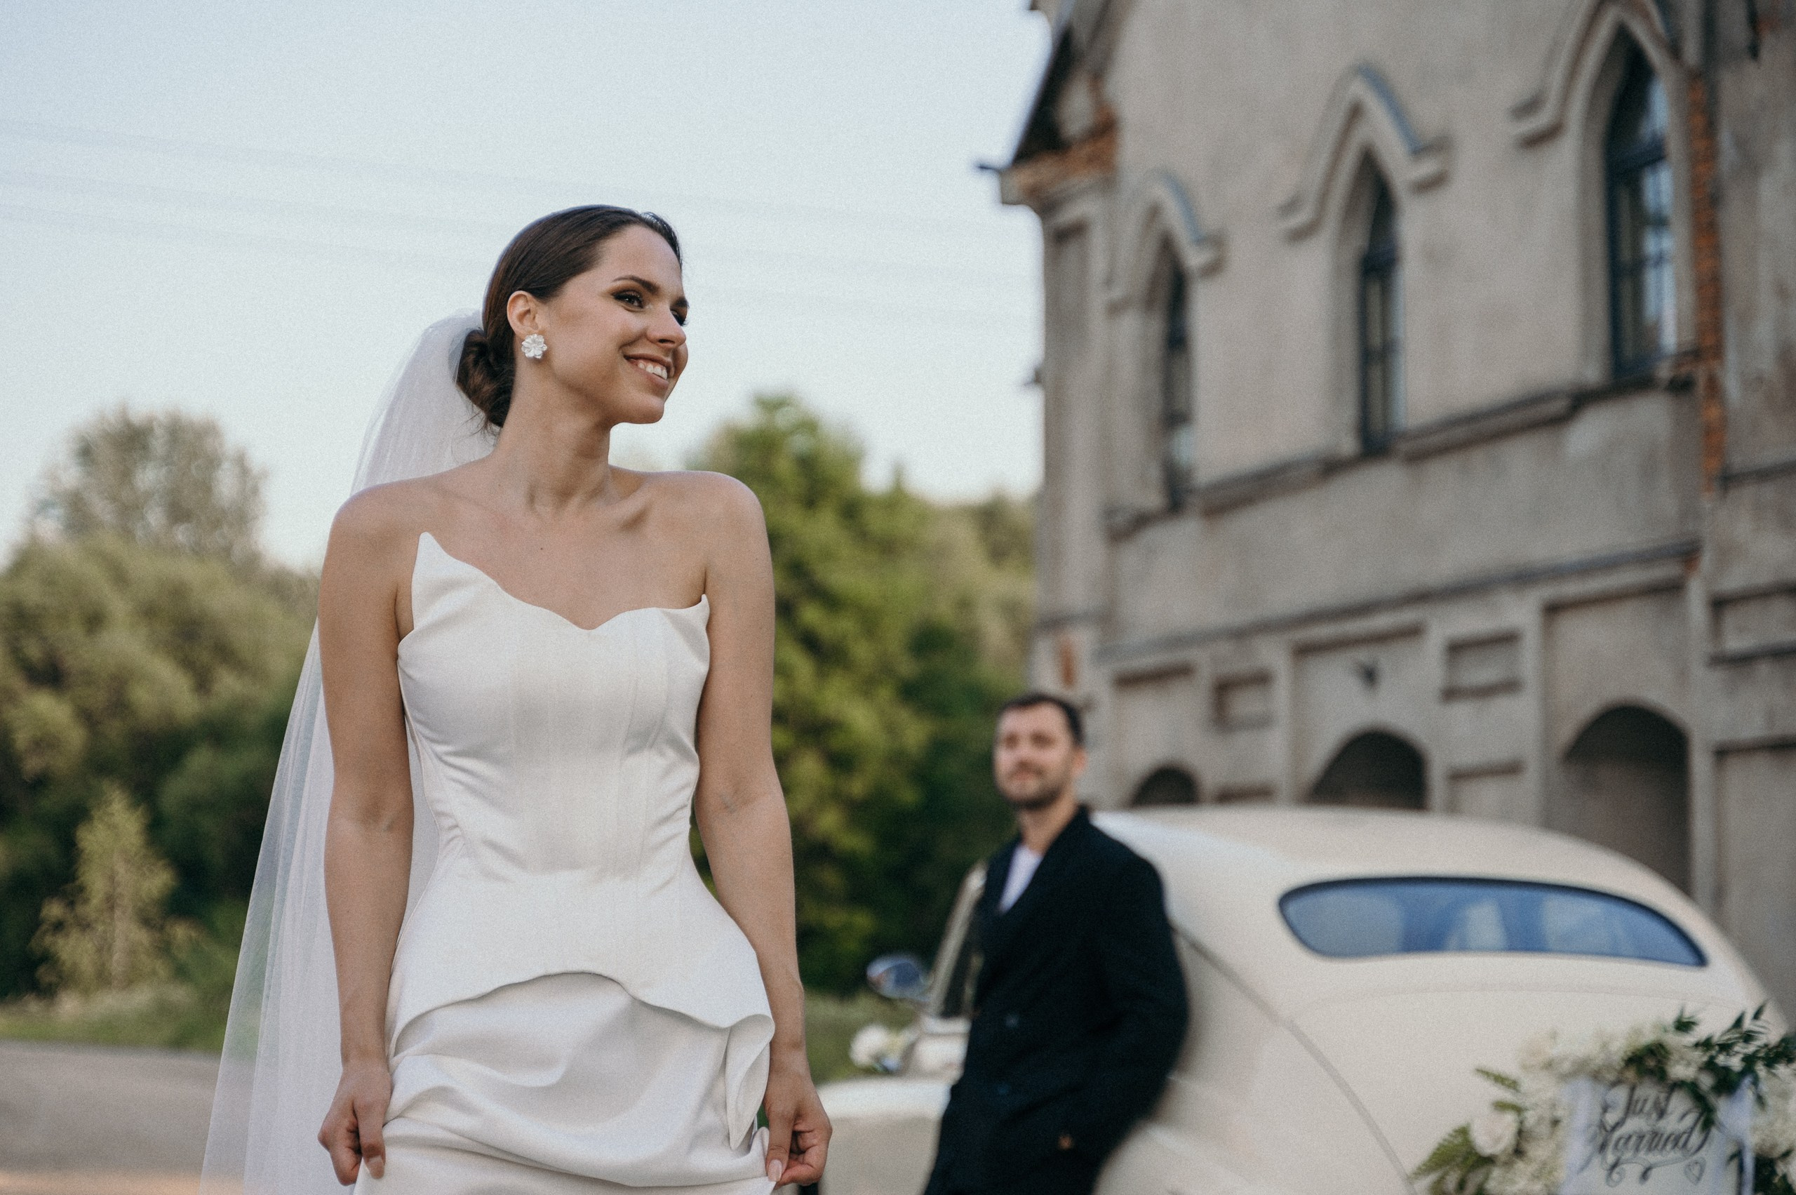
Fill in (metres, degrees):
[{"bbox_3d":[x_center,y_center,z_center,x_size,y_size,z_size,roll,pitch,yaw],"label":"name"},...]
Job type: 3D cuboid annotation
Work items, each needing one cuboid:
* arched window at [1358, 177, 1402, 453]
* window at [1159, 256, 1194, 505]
[{"bbox_3d":[3.898,-2.339,27.013,0.200,2.280,1.080,2,-6,-20],"label":"arched window"},{"bbox_3d":[2.595,-1.984,30.545,0.200,2.280,1.080,2,-6,-20],"label":"window"}]

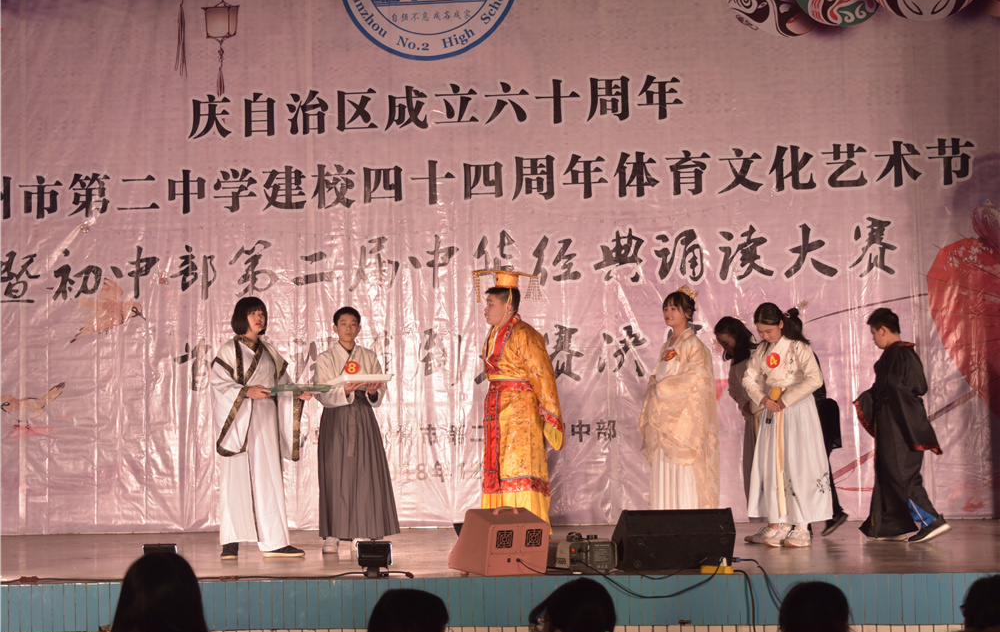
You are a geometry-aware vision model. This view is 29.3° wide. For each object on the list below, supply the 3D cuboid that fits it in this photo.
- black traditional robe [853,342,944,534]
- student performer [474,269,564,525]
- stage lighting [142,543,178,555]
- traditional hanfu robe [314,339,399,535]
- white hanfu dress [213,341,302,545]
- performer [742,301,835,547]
[{"bbox_3d":[2.597,0.804,12.482,0.480,1.260,0.470,-2,-2,17],"label":"black traditional robe"},{"bbox_3d":[0.129,0.587,12.700,0.540,1.790,0.540,0,-3,-22],"label":"student performer"},{"bbox_3d":[-1.813,1.315,10.200,0.180,0.190,0.120,-2,-3,7],"label":"stage lighting"},{"bbox_3d":[-0.917,0.806,12.250,0.540,1.250,0.420,-1,-3,-9],"label":"traditional hanfu robe"},{"bbox_3d":[-1.529,0.818,12.191,0.500,1.350,0.370,0,-2,-28],"label":"white hanfu dress"},{"bbox_3d":[1.842,0.689,12.279,0.470,1.545,0.380,-2,-2,25],"label":"performer"}]

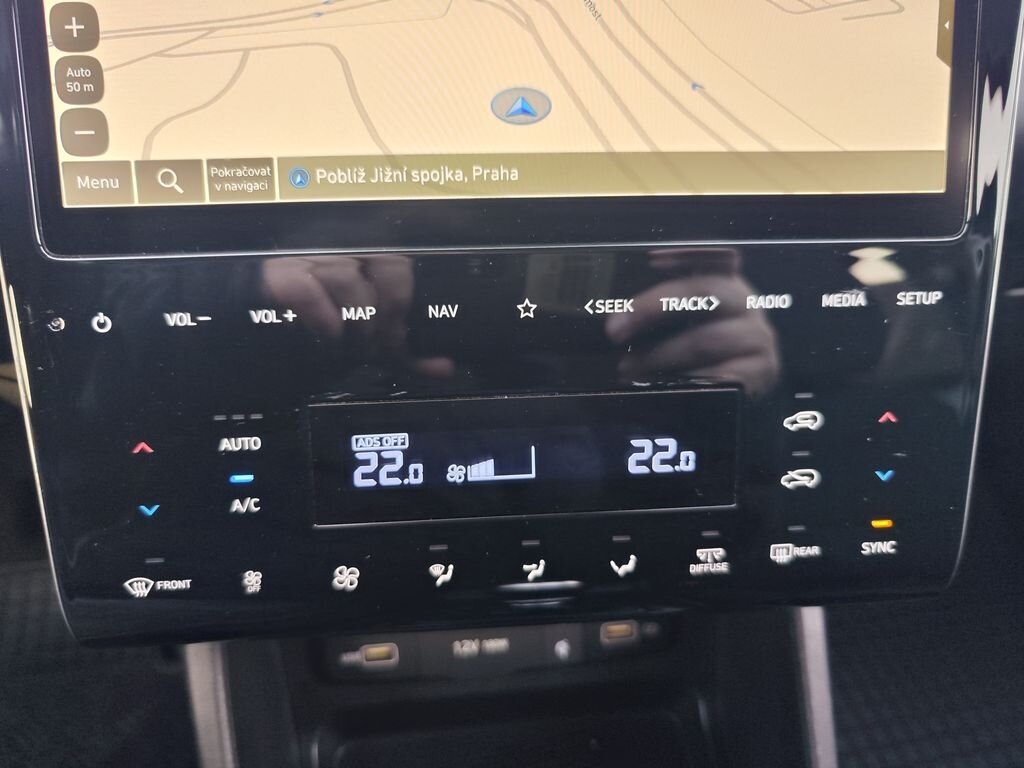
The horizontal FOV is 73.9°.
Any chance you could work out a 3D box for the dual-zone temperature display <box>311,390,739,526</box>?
[{"bbox_3d":[0.005,0.021,0.200,0.123,0.035,0.010,-2,6,-4],"label":"dual-zone temperature display"}]

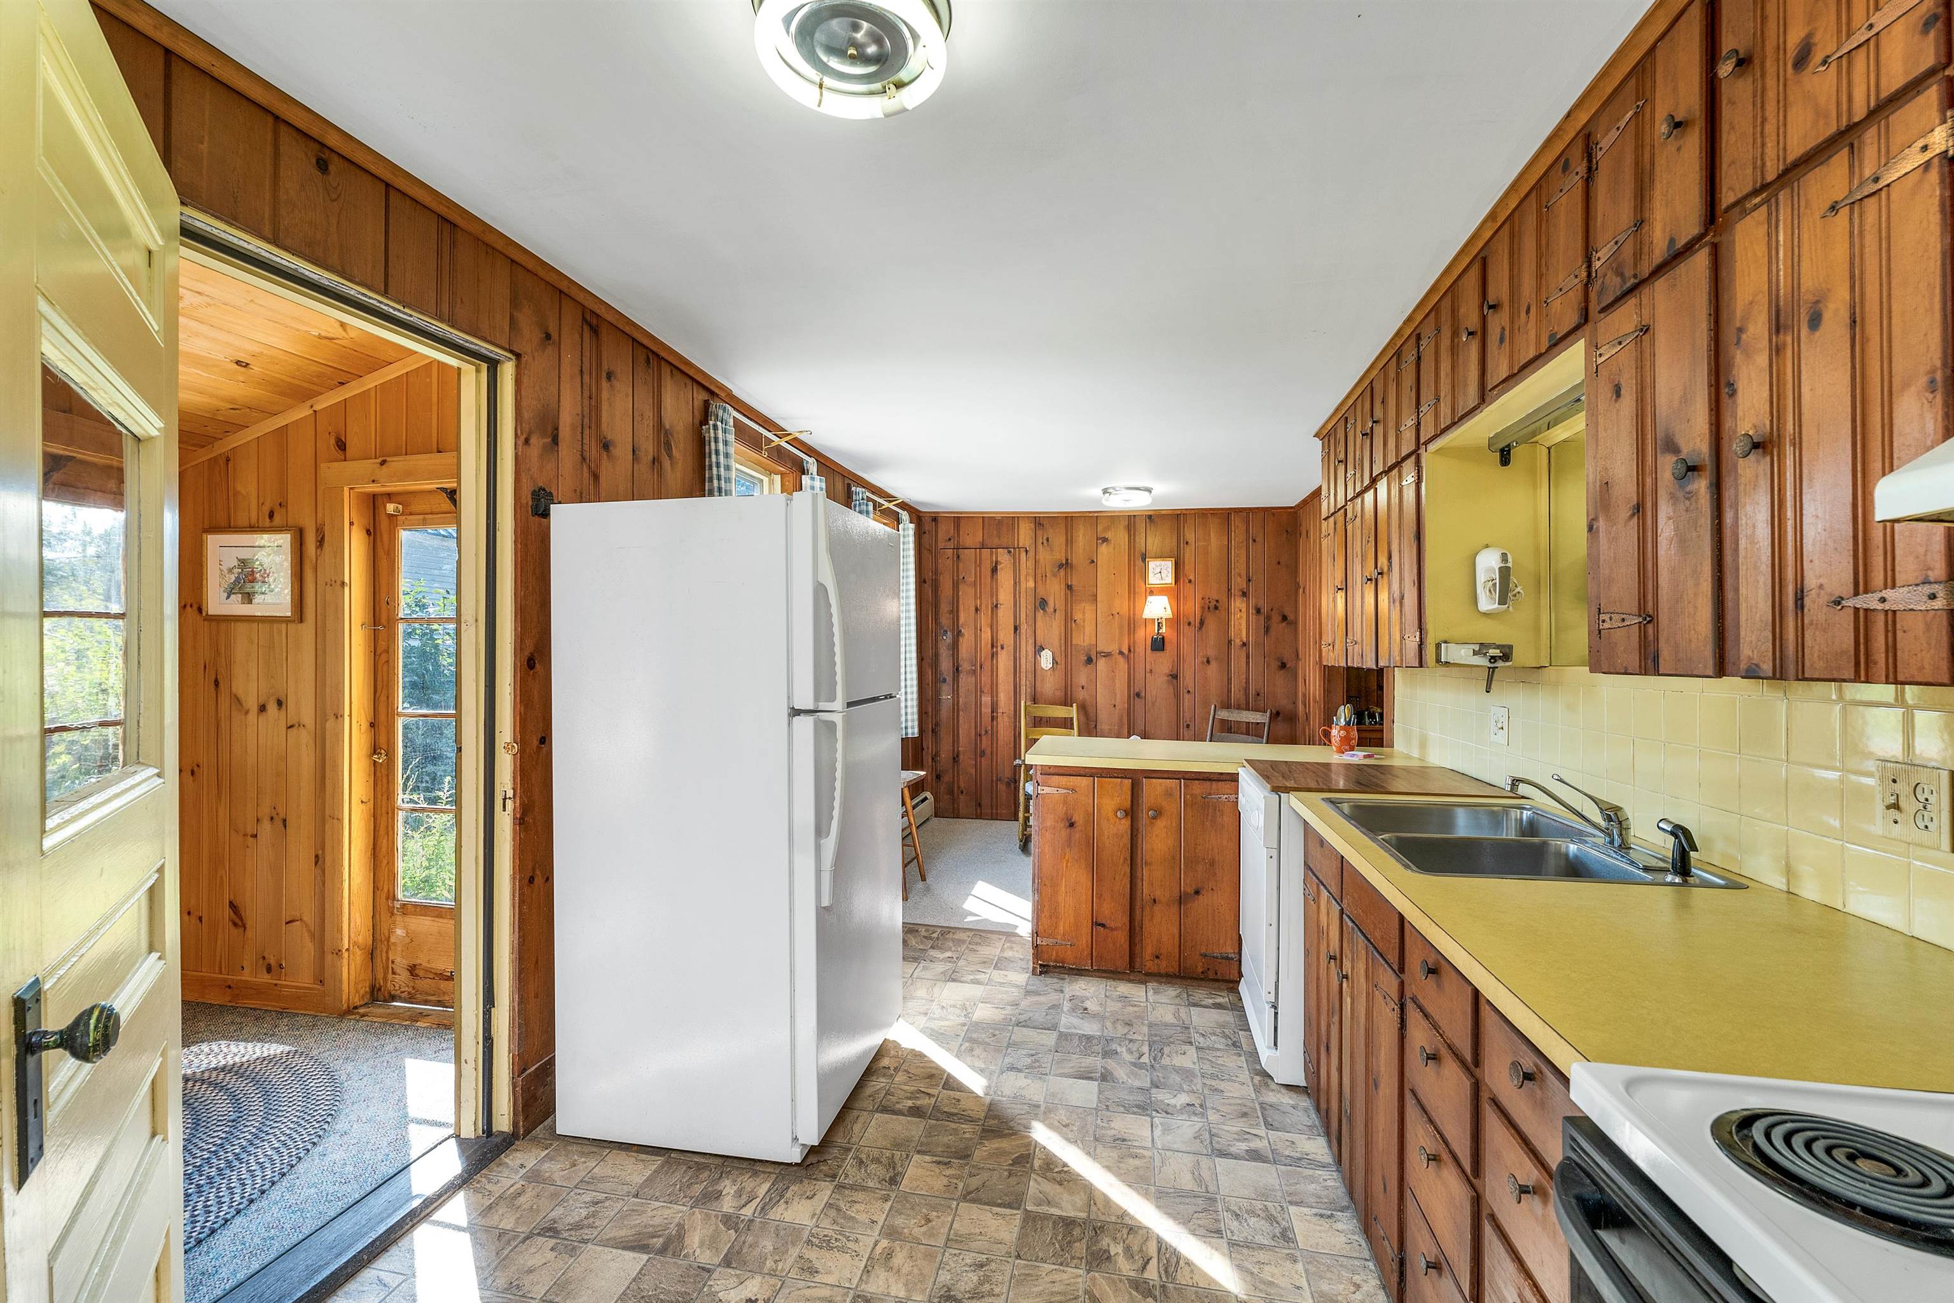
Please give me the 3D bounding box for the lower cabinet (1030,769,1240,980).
[{"bbox_3d":[0.706,0.892,3.295,0.854,0.845,0.590,0,0,12],"label":"lower cabinet"}]

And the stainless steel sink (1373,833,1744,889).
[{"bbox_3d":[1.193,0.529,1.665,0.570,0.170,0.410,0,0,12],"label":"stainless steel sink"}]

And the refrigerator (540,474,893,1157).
[{"bbox_3d":[-0.691,0.457,2.350,0.785,1.710,0.710,0,0,12],"label":"refrigerator"}]

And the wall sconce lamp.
[{"bbox_3d":[1.333,-0.210,5.648,0.220,0.420,0.230,0,0,12],"label":"wall sconce lamp"}]

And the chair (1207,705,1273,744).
[{"bbox_3d":[1.527,0.837,4.805,0.500,0.970,0.430,0,0,-35],"label":"chair"}]

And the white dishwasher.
[{"bbox_3d":[1.265,0.868,2.527,0.670,0.880,0.610,0,0,12],"label":"white dishwasher"}]

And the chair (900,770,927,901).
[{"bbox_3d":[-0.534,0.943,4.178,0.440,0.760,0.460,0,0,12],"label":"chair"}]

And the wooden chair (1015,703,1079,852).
[{"bbox_3d":[0.563,0.827,5.240,0.430,1.000,0.500,0,0,29],"label":"wooden chair"}]

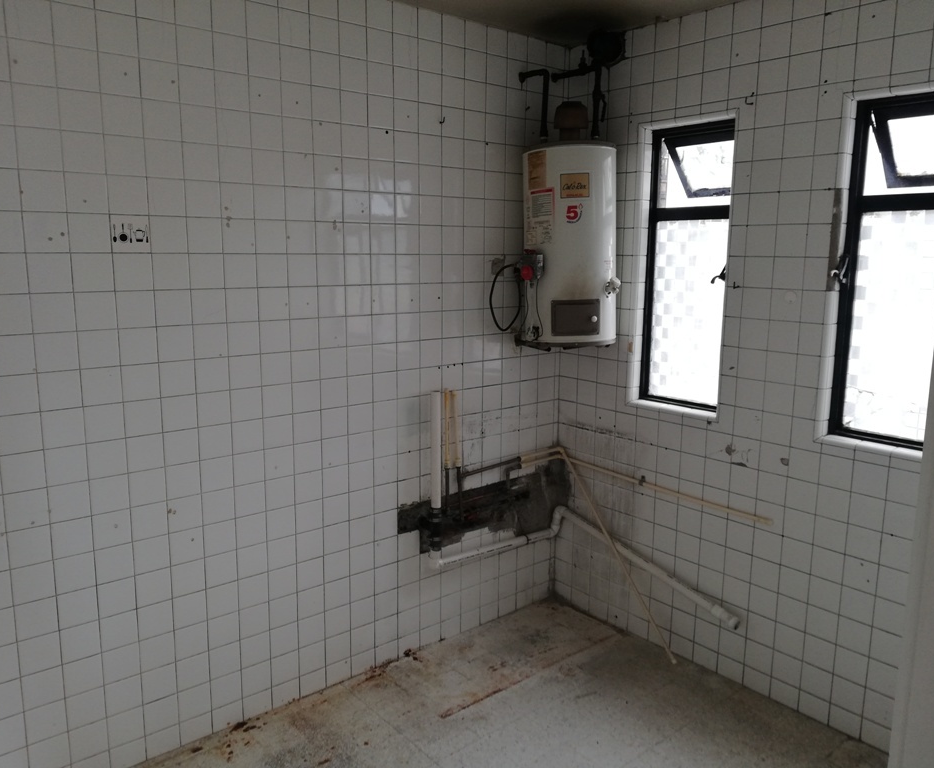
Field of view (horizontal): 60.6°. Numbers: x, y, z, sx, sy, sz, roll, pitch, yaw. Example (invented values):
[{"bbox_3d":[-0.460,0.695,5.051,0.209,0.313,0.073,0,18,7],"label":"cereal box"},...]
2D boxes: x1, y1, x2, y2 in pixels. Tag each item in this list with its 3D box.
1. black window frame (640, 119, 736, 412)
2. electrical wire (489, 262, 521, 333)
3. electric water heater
[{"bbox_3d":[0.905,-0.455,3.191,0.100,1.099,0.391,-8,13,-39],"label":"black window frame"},{"bbox_3d":[0.158,-0.355,3.280,0.145,0.289,0.060,-8,13,-39],"label":"electrical wire"},{"bbox_3d":[0.419,-0.565,3.270,0.395,0.790,0.390,0,10,0],"label":"electric water heater"}]

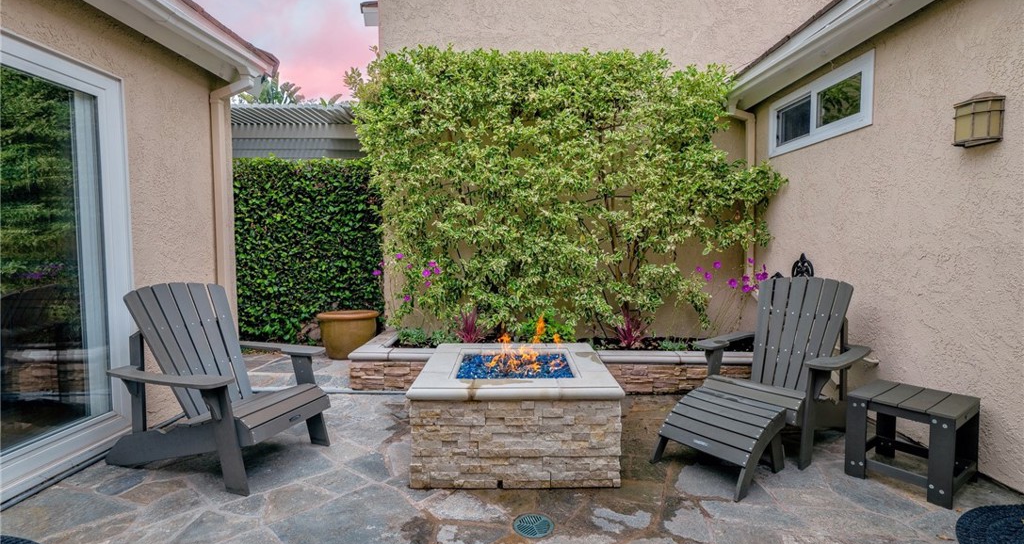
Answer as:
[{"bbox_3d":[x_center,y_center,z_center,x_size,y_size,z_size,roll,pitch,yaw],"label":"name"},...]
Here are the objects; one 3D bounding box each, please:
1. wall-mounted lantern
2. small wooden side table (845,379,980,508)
[{"bbox_3d":[2.385,-0.775,2.353,0.119,0.271,0.184,0,4,0],"label":"wall-mounted lantern"},{"bbox_3d":[2.020,0.842,2.302,0.422,0.411,0.416,-2,4,-35],"label":"small wooden side table"}]

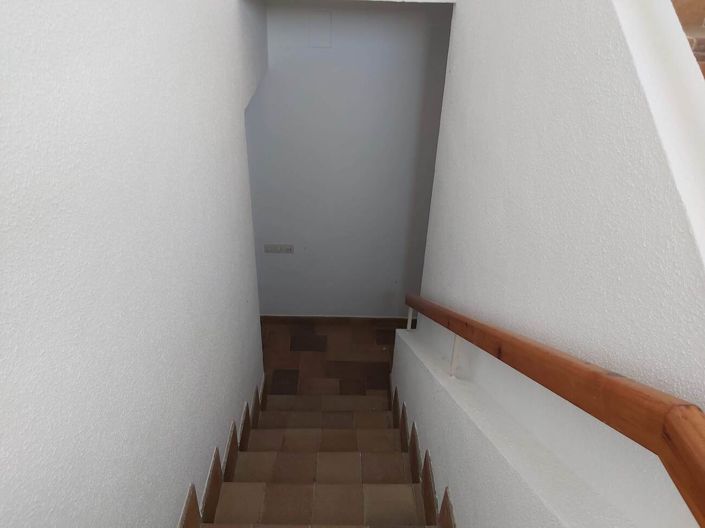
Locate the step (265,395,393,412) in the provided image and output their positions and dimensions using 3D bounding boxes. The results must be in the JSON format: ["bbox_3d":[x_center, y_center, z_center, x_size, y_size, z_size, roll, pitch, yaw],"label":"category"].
[{"bbox_3d":[-0.167,1.059,3.533,0.821,0.185,0.302,1,32,-2],"label":"step"}]

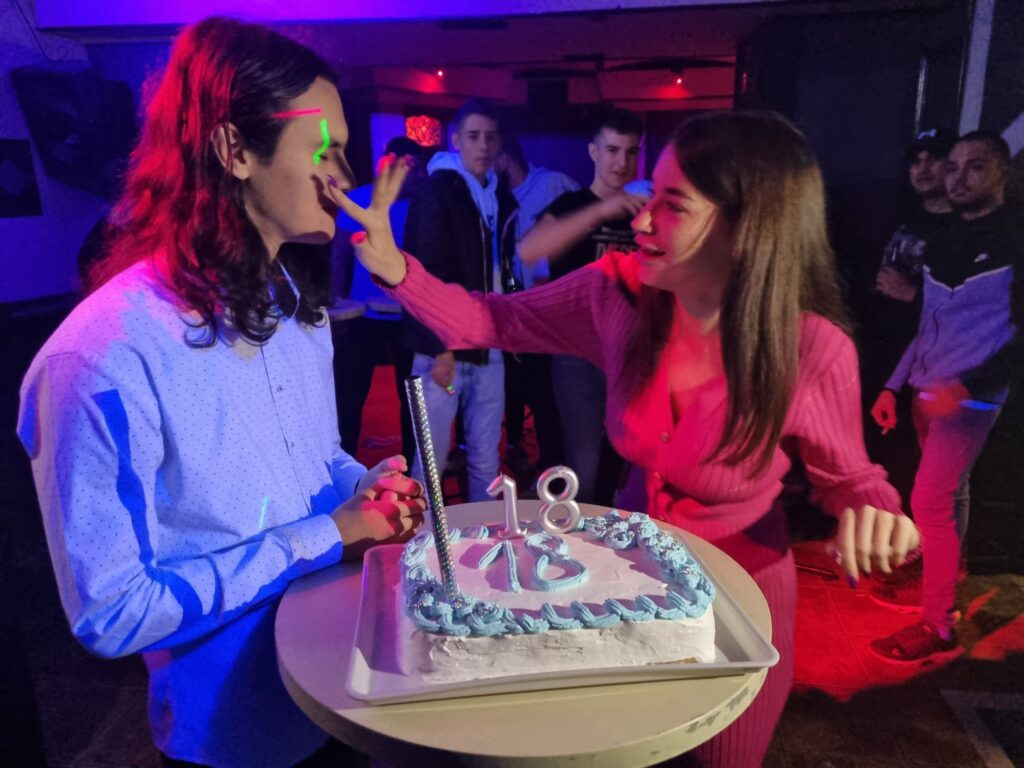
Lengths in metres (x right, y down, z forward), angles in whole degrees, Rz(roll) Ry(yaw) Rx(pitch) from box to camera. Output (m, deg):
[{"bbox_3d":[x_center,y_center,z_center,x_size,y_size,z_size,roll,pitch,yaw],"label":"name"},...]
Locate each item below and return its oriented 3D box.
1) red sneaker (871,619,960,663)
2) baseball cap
[{"bbox_3d":[1.398,0.861,2.638,0.300,0.115,0.110,-3,14,-13],"label":"red sneaker"},{"bbox_3d":[1.540,-0.863,2.779,0.260,0.130,0.180,-11,17,-37],"label":"baseball cap"}]

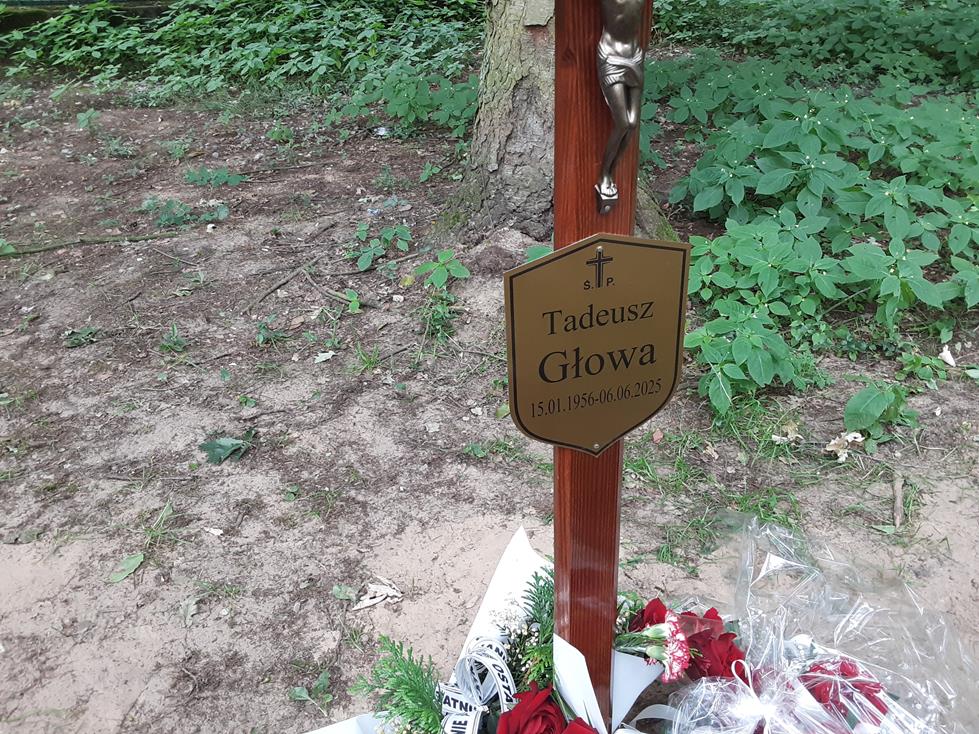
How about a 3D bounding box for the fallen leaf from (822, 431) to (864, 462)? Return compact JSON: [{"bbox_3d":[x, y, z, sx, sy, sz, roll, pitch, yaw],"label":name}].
[{"bbox_3d":[0.945,0.212,2.114,0.115,0.038,0.070,-28,38,-37],"label":"fallen leaf"}]

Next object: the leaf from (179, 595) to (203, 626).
[{"bbox_3d":[-0.640,0.526,1.710,0.040,0.018,0.090,-18,33,-26],"label":"leaf"}]

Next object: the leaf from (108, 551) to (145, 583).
[{"bbox_3d":[-0.839,0.465,1.839,0.046,0.015,0.095,4,30,11],"label":"leaf"}]

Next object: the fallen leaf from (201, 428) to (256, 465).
[{"bbox_3d":[-0.739,0.227,2.234,0.145,0.032,0.110,-12,31,-16],"label":"fallen leaf"}]

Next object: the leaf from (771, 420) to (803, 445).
[{"bbox_3d":[0.821,0.181,2.186,0.062,0.032,0.085,24,39,38],"label":"leaf"}]

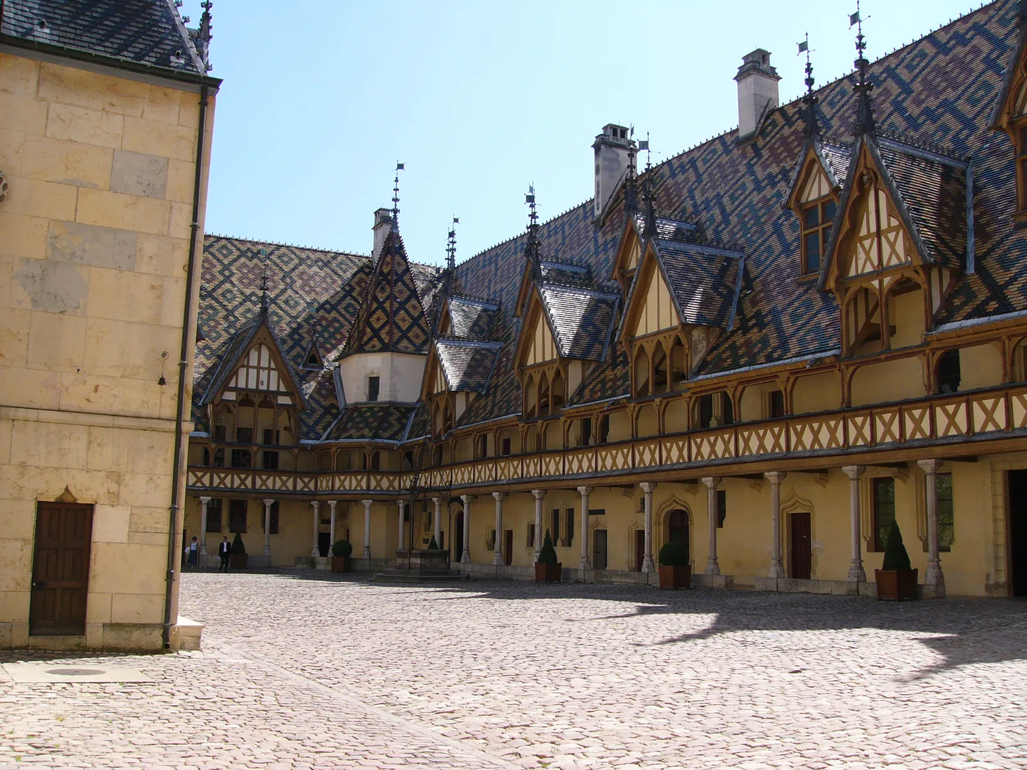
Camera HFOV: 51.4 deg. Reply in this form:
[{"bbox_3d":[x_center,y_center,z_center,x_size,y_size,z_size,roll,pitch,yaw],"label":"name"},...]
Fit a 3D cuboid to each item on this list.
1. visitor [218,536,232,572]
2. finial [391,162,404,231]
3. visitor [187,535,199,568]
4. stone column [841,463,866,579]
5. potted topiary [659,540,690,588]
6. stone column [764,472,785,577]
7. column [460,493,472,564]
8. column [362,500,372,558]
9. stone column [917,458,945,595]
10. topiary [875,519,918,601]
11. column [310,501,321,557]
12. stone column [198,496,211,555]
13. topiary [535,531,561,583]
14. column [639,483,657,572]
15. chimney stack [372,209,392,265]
[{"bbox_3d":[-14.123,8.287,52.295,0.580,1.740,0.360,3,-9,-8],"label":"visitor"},{"bbox_3d":[-7.056,-11.448,64.787,0.750,4.400,0.420,1,-9,0],"label":"finial"},{"bbox_3d":[-17.753,9.273,59.200,0.580,1.692,0.400,2,-9,-8],"label":"visitor"},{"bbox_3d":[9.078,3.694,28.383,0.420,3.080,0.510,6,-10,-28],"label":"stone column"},{"bbox_3d":[5.262,5.871,34.800,0.870,1.520,0.870,6,-10,-28],"label":"potted topiary"},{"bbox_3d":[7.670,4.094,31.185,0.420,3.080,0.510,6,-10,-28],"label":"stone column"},{"bbox_3d":[-2.323,7.098,52.585,0.510,3.250,0.510,1,-9,0],"label":"column"},{"bbox_3d":[-8.312,8.207,60.632,0.510,3.250,0.510,6,-10,-28],"label":"column"},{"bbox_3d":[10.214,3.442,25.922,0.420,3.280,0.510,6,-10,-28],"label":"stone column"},{"bbox_3d":[9.287,4.234,25.892,0.700,1.940,0.700,6,-10,-28],"label":"topiary"},{"bbox_3d":[-11.739,8.567,63.450,0.510,3.250,0.510,6,-10,-28],"label":"column"},{"bbox_3d":[-17.409,7.959,60.249,0.510,3.250,0.510,6,-10,-28],"label":"stone column"},{"bbox_3d":[1.415,6.876,43.000,0.770,2.125,0.770,6,-10,-28],"label":"topiary"},{"bbox_3d":[4.946,5.178,39.077,0.510,3.250,0.510,6,-10,-28],"label":"column"},{"bbox_3d":[-9.330,-10.484,76.200,1.000,4.201,1.400,6,-10,-28],"label":"chimney stack"}]

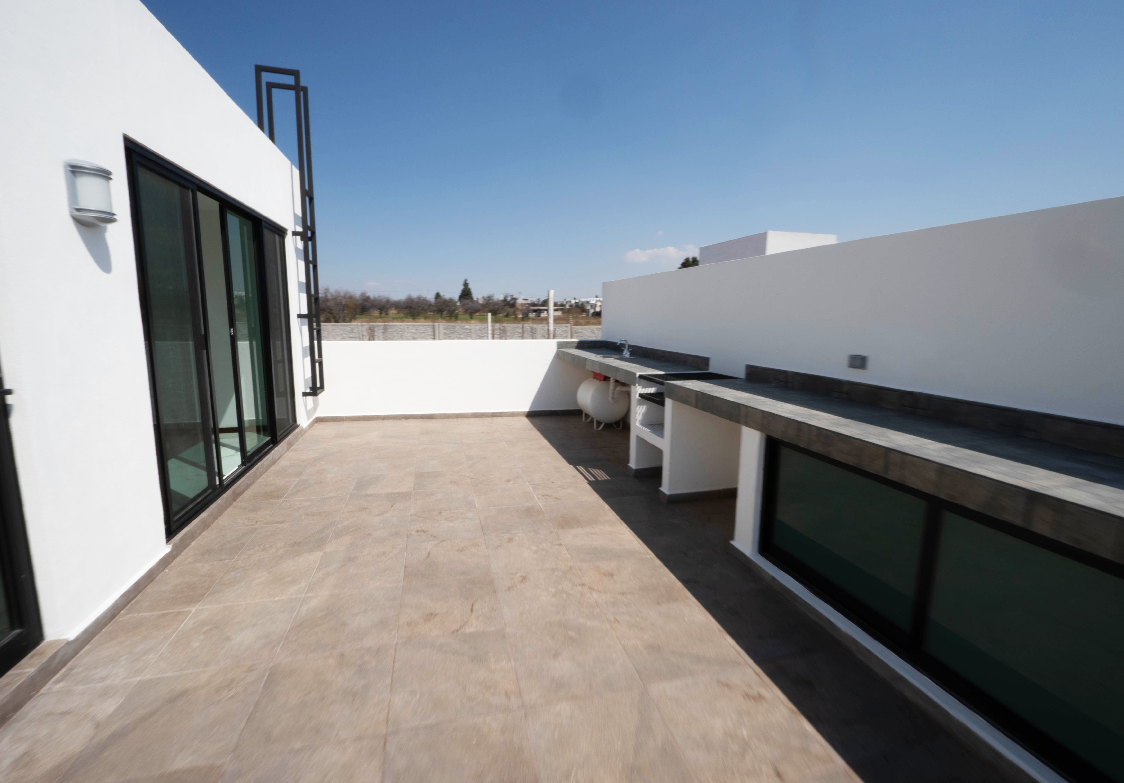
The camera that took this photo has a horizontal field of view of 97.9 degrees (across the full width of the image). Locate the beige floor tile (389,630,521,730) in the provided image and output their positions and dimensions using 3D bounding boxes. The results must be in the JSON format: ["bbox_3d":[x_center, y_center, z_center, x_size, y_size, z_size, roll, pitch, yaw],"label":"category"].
[{"bbox_3d":[-0.419,1.097,1.899,0.451,0.012,0.447,-1,9,-15],"label":"beige floor tile"}]

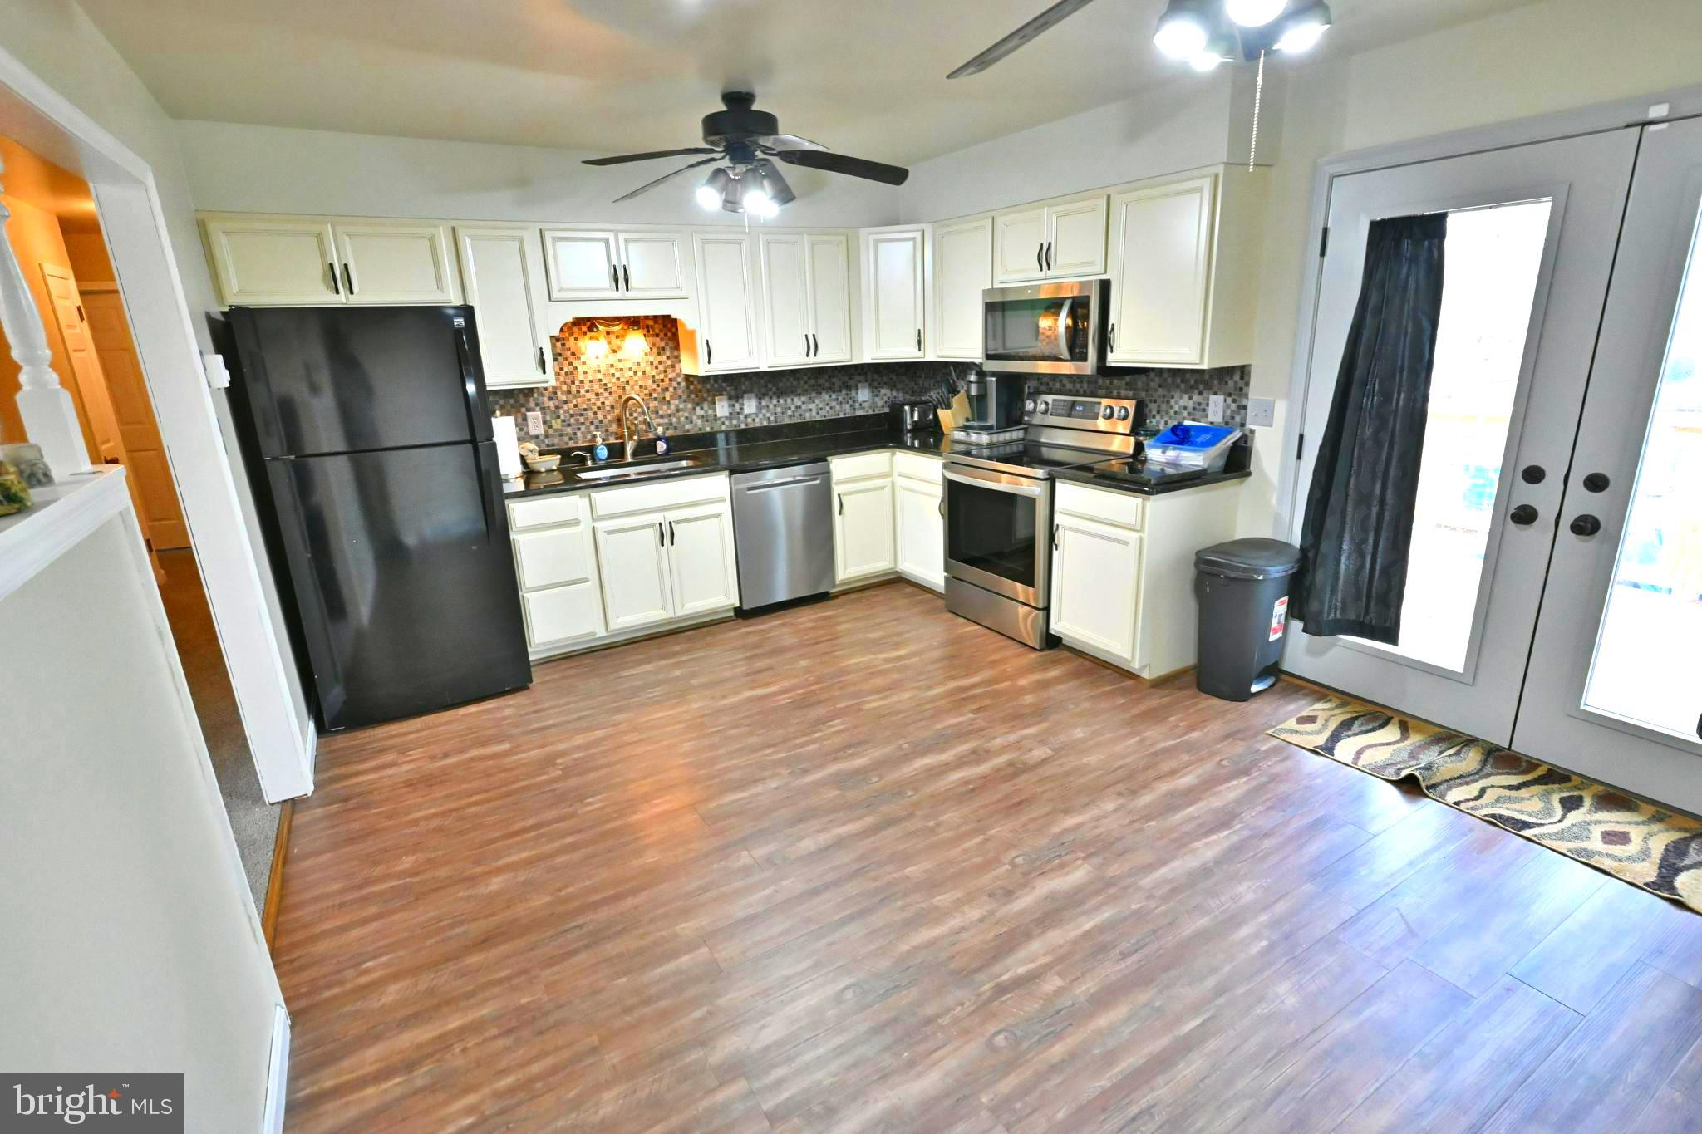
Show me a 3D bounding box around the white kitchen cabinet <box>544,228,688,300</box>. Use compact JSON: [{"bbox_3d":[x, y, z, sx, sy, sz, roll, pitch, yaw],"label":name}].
[{"bbox_3d":[-1.248,-1.576,4.206,0.788,0.375,0.323,-12,19,-29],"label":"white kitchen cabinet"}]

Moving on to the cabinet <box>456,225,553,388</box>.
[{"bbox_3d":[-1.733,-1.285,3.984,0.362,0.766,0.323,-12,19,-29],"label":"cabinet"}]

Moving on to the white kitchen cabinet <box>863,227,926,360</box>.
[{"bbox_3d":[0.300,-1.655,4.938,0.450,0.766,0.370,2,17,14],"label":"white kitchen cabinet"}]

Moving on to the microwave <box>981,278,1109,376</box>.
[{"bbox_3d":[1.073,-1.204,4.056,0.395,0.412,0.767,-12,19,-29],"label":"microwave"}]

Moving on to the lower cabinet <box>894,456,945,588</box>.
[{"bbox_3d":[0.679,-0.283,4.871,0.639,0.869,0.551,-12,19,-29],"label":"lower cabinet"}]

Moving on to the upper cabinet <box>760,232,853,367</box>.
[{"bbox_3d":[-0.316,-1.580,4.773,0.659,0.766,0.325,-12,19,-29],"label":"upper cabinet"}]

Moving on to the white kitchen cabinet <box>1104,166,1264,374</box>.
[{"bbox_3d":[1.432,-1.271,3.484,0.333,0.766,0.541,-12,19,-29],"label":"white kitchen cabinet"}]

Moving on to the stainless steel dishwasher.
[{"bbox_3d":[-0.524,-0.222,4.813,0.607,0.843,0.632,-12,19,-29],"label":"stainless steel dishwasher"}]

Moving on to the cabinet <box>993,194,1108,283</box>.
[{"bbox_3d":[1.073,-1.601,3.977,0.330,0.386,0.763,-12,19,-29],"label":"cabinet"}]

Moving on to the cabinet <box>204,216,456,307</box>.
[{"bbox_3d":[-2.267,-1.352,3.595,0.933,0.381,0.325,-12,19,-29],"label":"cabinet"}]

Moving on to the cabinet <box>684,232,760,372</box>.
[{"bbox_3d":[-0.759,-1.486,4.516,0.383,0.766,0.325,-12,19,-29],"label":"cabinet"}]

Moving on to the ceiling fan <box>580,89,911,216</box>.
[{"bbox_3d":[-0.410,-1.600,3.111,1.290,0.424,1.260,-12,19,-29],"label":"ceiling fan"}]

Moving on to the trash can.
[{"bbox_3d":[1.688,0.225,3.447,0.395,0.630,0.303,-12,19,-29],"label":"trash can"}]

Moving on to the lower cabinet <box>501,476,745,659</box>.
[{"bbox_3d":[-1.276,-0.061,4.410,1.129,0.869,0.638,-12,19,-29],"label":"lower cabinet"}]

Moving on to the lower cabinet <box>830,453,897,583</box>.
[{"bbox_3d":[-0.073,-0.312,5.084,0.457,0.870,0.630,-12,19,-29],"label":"lower cabinet"}]

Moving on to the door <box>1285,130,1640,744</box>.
[{"bbox_3d":[2.112,-0.408,2.968,0.055,2.025,0.876,-12,19,-29],"label":"door"}]

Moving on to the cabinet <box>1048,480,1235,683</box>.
[{"bbox_3d":[1.362,0.016,3.773,0.639,0.869,0.539,-12,19,-29],"label":"cabinet"}]

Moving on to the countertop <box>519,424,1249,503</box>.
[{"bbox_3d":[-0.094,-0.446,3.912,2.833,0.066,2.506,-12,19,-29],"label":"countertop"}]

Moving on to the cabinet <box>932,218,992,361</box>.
[{"bbox_3d":[0.753,-1.568,4.576,0.333,0.766,0.544,-12,19,-29],"label":"cabinet"}]

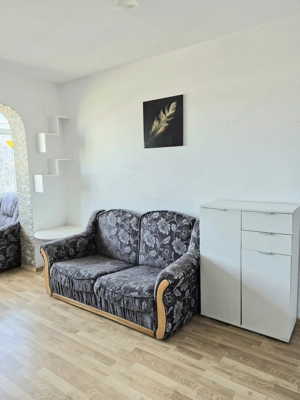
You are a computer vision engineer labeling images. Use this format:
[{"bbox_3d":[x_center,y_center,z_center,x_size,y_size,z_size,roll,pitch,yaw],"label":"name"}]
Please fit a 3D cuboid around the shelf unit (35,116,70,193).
[{"bbox_3d":[-1.360,-0.645,3.717,0.212,1.050,0.504,3,8,35],"label":"shelf unit"}]

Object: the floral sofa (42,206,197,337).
[{"bbox_3d":[-0.285,0.601,2.834,1.629,0.898,0.884,3,8,35],"label":"floral sofa"}]

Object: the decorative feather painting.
[{"bbox_3d":[0.144,-0.845,2.927,0.514,0.528,0.028,3,8,35],"label":"decorative feather painting"}]

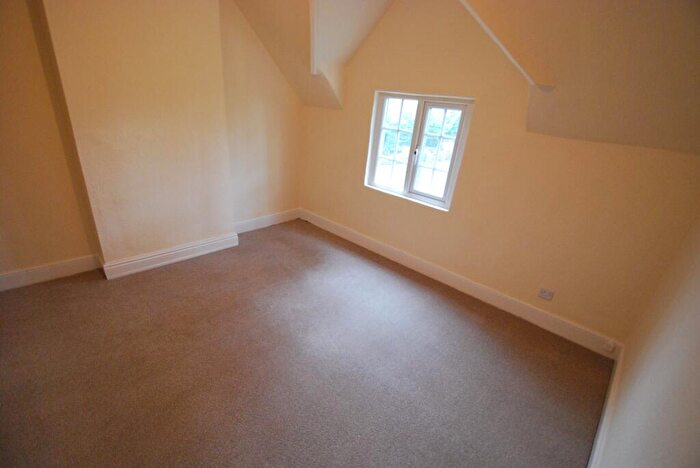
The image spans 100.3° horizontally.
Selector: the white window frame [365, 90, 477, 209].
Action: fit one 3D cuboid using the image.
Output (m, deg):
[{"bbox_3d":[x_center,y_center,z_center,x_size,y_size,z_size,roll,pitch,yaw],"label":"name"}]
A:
[{"bbox_3d":[0.618,-0.845,2.905,1.060,0.980,0.080,24,29,38],"label":"white window frame"}]

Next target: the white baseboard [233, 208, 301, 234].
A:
[{"bbox_3d":[-1.098,-0.184,3.987,0.025,0.147,1.070,24,29,38],"label":"white baseboard"}]

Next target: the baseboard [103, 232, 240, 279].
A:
[{"bbox_3d":[-1.696,0.192,2.930,0.030,0.150,1.200,24,29,38],"label":"baseboard"}]

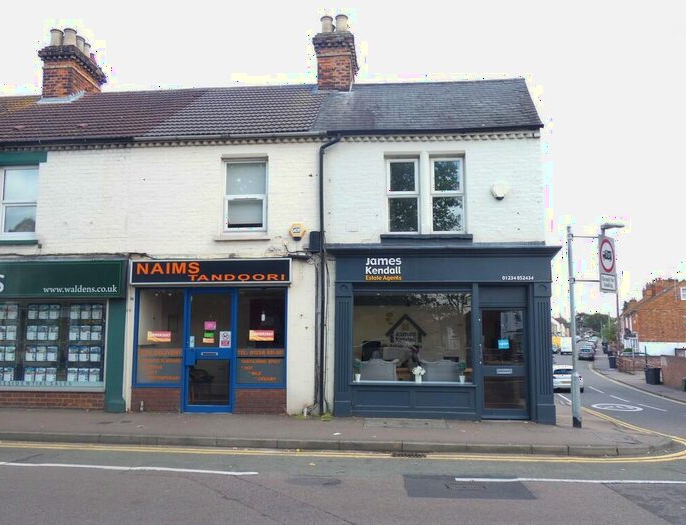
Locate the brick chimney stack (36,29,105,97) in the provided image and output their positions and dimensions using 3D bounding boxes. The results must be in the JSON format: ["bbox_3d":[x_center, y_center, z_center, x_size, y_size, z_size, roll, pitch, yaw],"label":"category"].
[{"bbox_3d":[-7.174,-5.044,15.145,0.978,1.951,1.650,0,-6,6],"label":"brick chimney stack"}]

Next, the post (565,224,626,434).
[{"bbox_3d":[4.342,1.089,9.859,0.923,3.468,0.400,1,-6,-14],"label":"post"}]

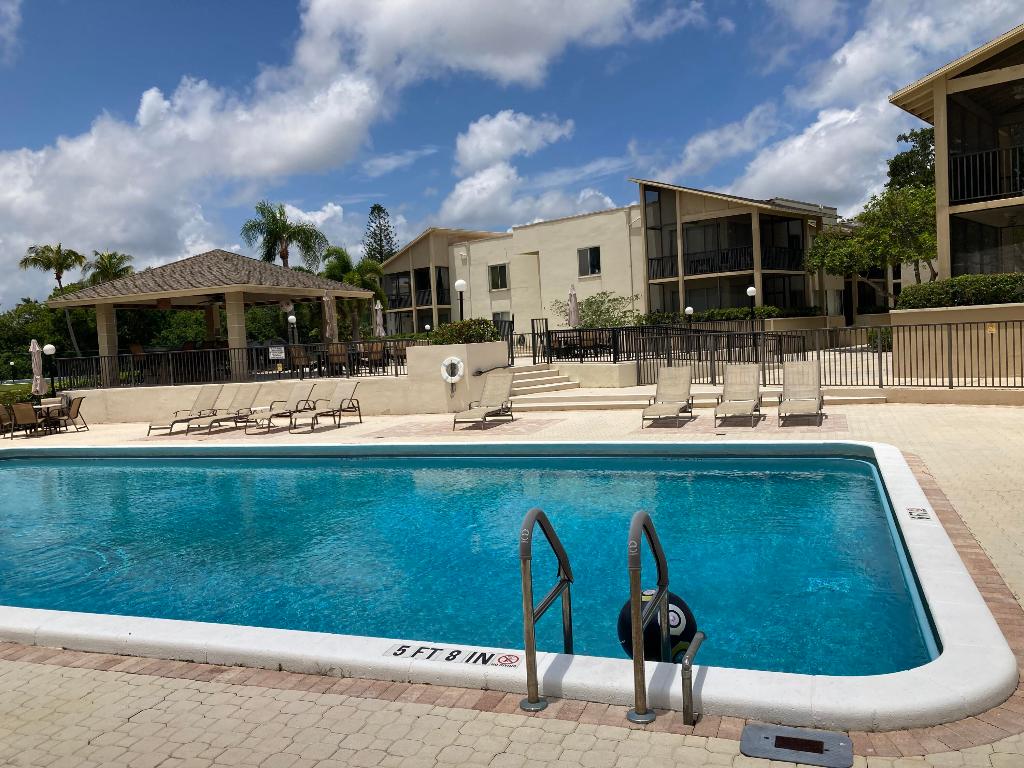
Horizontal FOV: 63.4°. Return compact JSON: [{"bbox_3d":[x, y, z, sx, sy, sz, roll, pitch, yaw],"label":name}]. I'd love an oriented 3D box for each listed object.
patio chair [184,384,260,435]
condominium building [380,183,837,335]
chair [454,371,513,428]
[{"bbox_3d":[-6.564,0.573,18.739,0.660,0.980,1.620,-2,3,23],"label":"patio chair"},{"bbox_3d":[4.700,-5.825,46.774,26.300,7.600,12.000,0,4,44],"label":"condominium building"},{"bbox_3d":[-0.561,0.335,16.853,0.700,1.030,1.800,-2,3,21],"label":"chair"}]

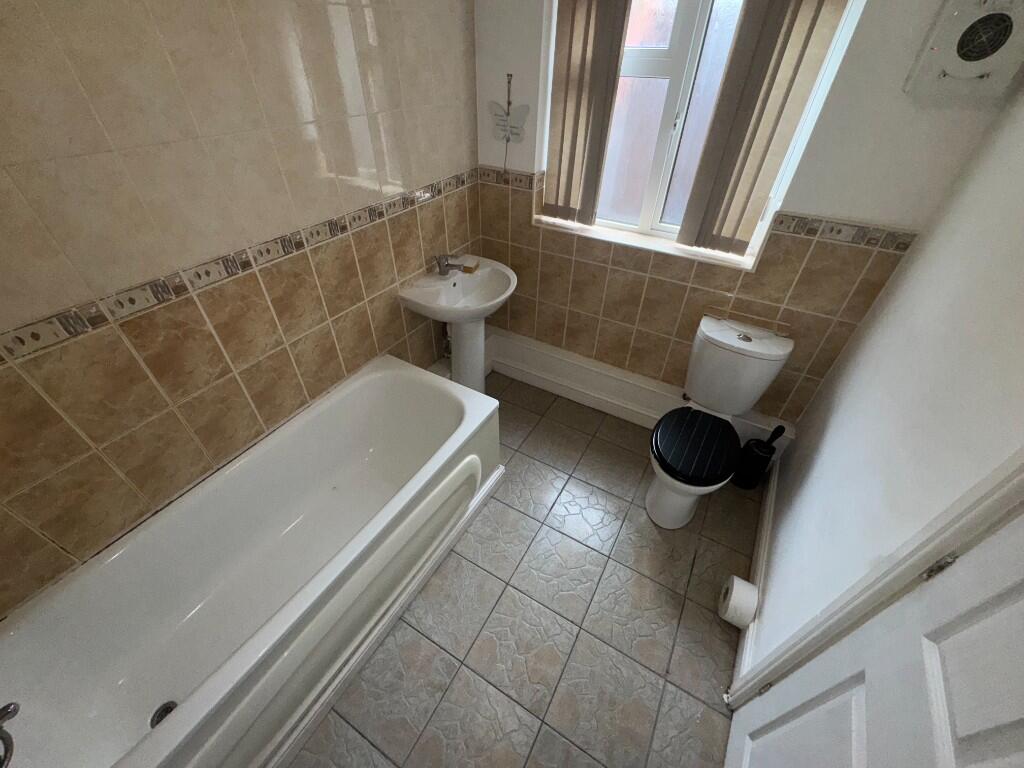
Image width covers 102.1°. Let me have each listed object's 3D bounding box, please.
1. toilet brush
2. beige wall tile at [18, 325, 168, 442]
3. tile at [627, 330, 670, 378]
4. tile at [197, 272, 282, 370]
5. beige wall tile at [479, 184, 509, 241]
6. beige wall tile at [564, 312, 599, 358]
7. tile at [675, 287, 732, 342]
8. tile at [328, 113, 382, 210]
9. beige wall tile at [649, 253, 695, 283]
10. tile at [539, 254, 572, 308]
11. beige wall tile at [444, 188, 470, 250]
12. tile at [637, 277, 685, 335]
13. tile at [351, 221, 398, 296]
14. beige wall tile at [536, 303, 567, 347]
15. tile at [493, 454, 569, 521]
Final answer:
[{"bbox_3d":[1.219,0.341,2.051,0.138,0.413,0.135,21,43,23],"label":"toilet brush"},{"bbox_3d":[-1.119,0.011,1.137,0.010,0.302,0.202,21,43,22],"label":"beige wall tile"},{"bbox_3d":[0.760,-0.163,2.297,0.196,0.284,0.010,21,43,22],"label":"tile"},{"bbox_3d":[-0.889,-0.208,1.380,0.010,0.297,0.196,21,43,22],"label":"tile"},{"bbox_3d":[-0.092,-0.961,2.336,0.194,0.301,0.010,21,44,23],"label":"beige wall tile"},{"bbox_3d":[0.422,-0.302,2.478,0.200,0.277,0.010,21,44,23],"label":"beige wall tile"},{"bbox_3d":[0.944,-0.326,2.051,0.200,0.300,0.010,21,43,23],"label":"tile"},{"bbox_3d":[-0.596,-0.827,1.566,0.010,0.300,0.200,21,43,23],"label":"tile"},{"bbox_3d":[0.781,-0.562,2.013,0.200,0.120,0.010,21,43,23],"label":"beige wall tile"},{"bbox_3d":[0.245,-0.586,2.336,0.196,0.297,0.010,21,43,22],"label":"tile"},{"bbox_3d":[-0.294,-0.876,2.229,0.010,0.301,0.200,21,44,23],"label":"beige wall tile"},{"bbox_3d":[0.773,-0.393,2.136,0.200,0.301,0.010,21,44,23],"label":"tile"},{"bbox_3d":[-0.596,-0.543,1.808,0.010,0.300,0.200,21,43,23],"label":"tile"},{"bbox_3d":[0.248,-0.369,2.557,0.200,0.277,0.010,21,44,23],"label":"beige wall tile"},{"bbox_3d":[0.090,0.524,2.140,0.327,0.010,0.327,21,43,23],"label":"tile"}]

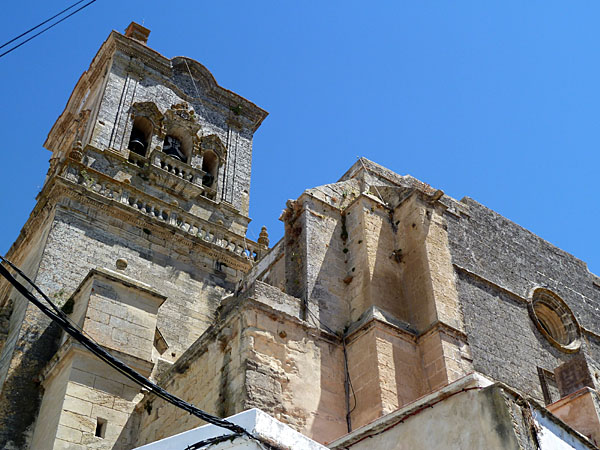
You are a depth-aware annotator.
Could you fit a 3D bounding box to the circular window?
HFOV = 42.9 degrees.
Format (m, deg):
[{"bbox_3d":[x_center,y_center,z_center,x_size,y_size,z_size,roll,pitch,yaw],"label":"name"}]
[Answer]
[{"bbox_3d":[8.138,3.110,24.632,2.280,2.280,0.500,25,-48,-25],"label":"circular window"}]

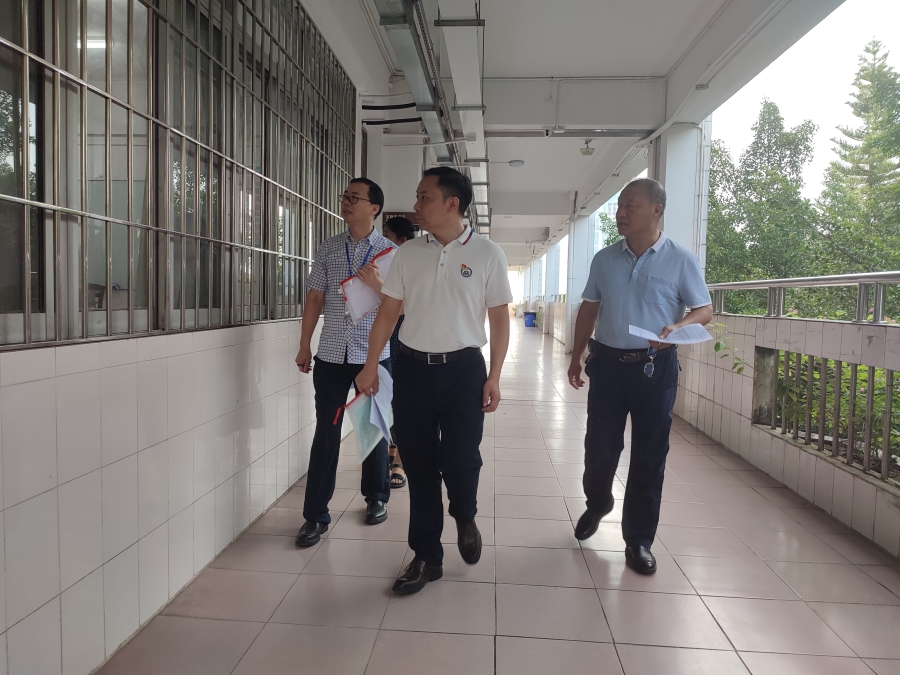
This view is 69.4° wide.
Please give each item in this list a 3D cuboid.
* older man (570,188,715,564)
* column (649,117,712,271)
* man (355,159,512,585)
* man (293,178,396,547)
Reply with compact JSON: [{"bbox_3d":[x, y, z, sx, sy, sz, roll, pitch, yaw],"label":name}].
[{"bbox_3d":[0.830,0.142,2.913,0.580,1.690,0.500,2,4,14],"label":"older man"},{"bbox_3d":[2.409,-0.698,6.860,0.440,2.950,0.480,2,4,4],"label":"column"},{"bbox_3d":[-0.041,0.135,2.702,0.600,1.690,0.520,2,4,6],"label":"man"},{"bbox_3d":[-0.475,0.082,3.231,0.540,1.710,0.520,2,4,4],"label":"man"}]

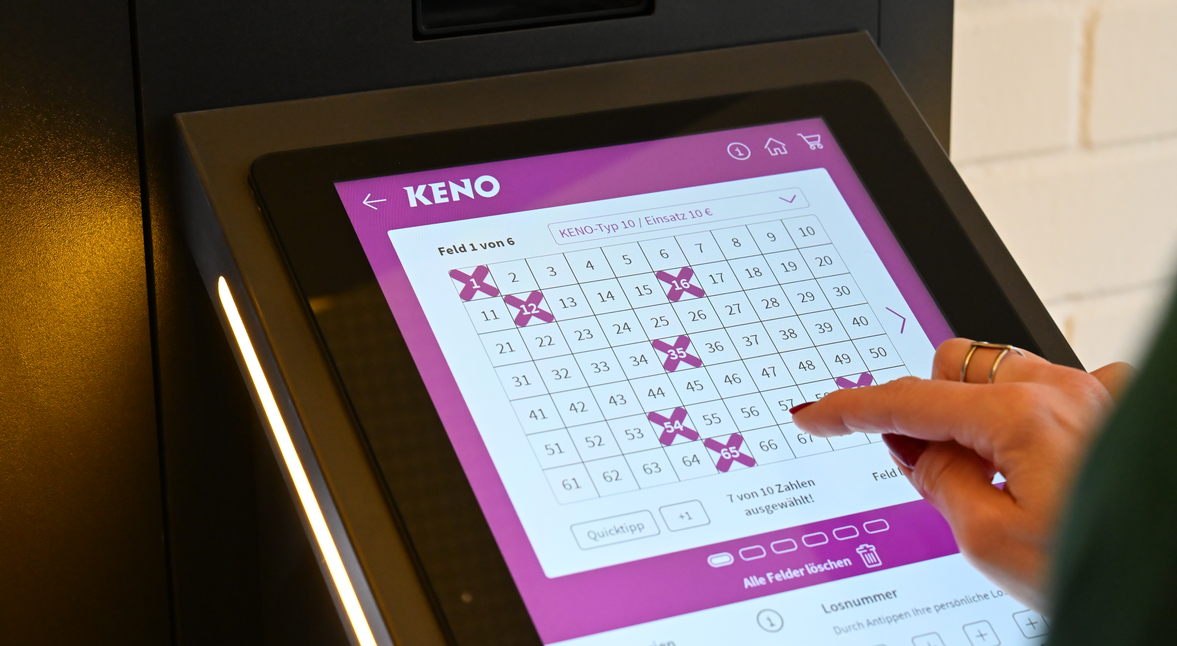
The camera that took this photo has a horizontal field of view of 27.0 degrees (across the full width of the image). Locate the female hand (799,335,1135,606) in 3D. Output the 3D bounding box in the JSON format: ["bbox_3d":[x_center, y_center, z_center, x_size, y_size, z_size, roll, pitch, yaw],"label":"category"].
[{"bbox_3d":[0.127,0.044,0.762,0.095,0.072,0.155,-7,15,-44],"label":"female hand"}]

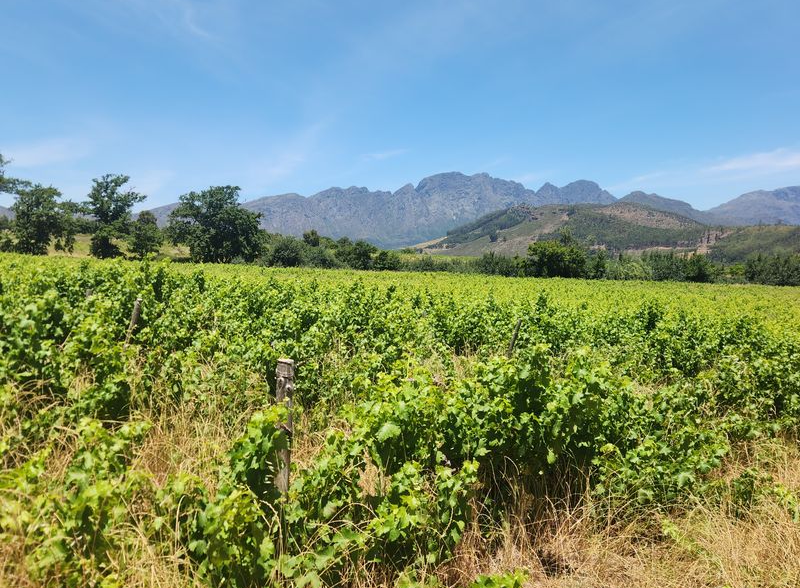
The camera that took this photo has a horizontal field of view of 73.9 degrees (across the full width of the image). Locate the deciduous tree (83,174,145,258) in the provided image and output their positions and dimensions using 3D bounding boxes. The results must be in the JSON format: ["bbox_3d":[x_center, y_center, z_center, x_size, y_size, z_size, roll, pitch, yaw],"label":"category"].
[{"bbox_3d":[-32.230,-8.636,60.000,6.900,9.600,6.600,0,3,0],"label":"deciduous tree"}]

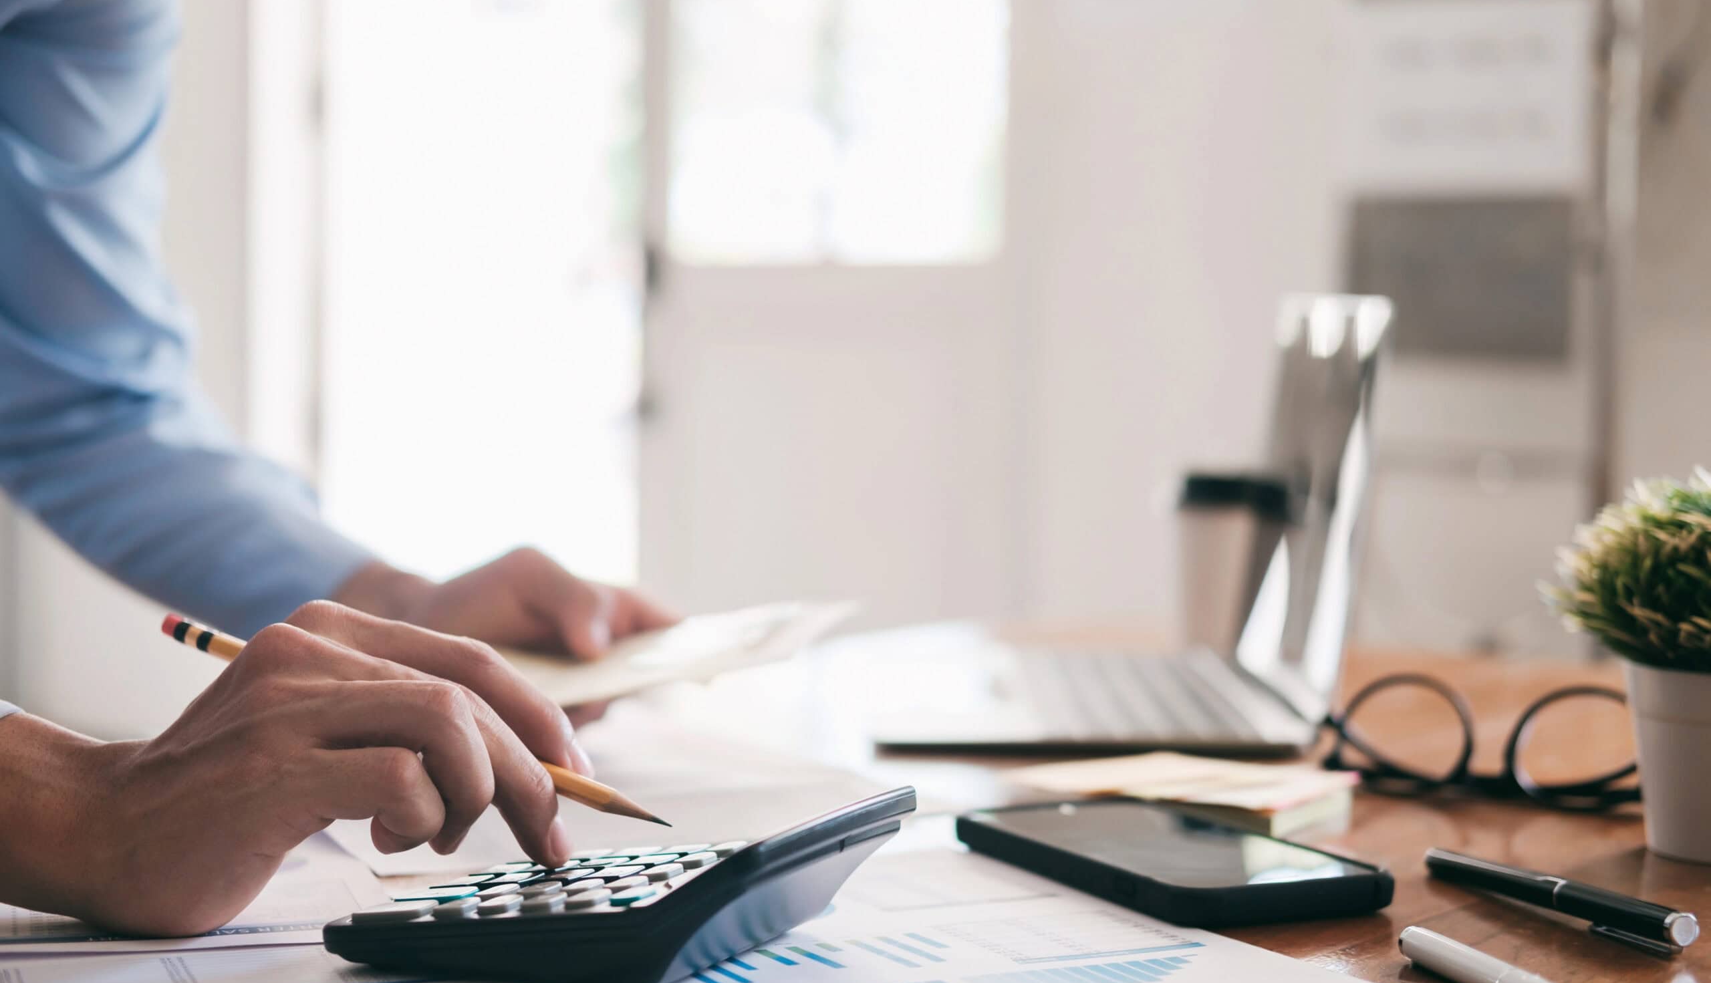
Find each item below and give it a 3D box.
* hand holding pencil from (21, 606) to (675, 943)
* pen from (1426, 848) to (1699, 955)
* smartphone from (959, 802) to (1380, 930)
[{"bbox_3d":[-0.148,0.083,0.786,0.197,0.101,0.098,1,2,12],"label":"hand holding pencil"},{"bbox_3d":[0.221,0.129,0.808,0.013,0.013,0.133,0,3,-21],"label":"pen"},{"bbox_3d":[0.106,0.126,0.868,0.081,0.012,0.158,-1,3,-26],"label":"smartphone"}]

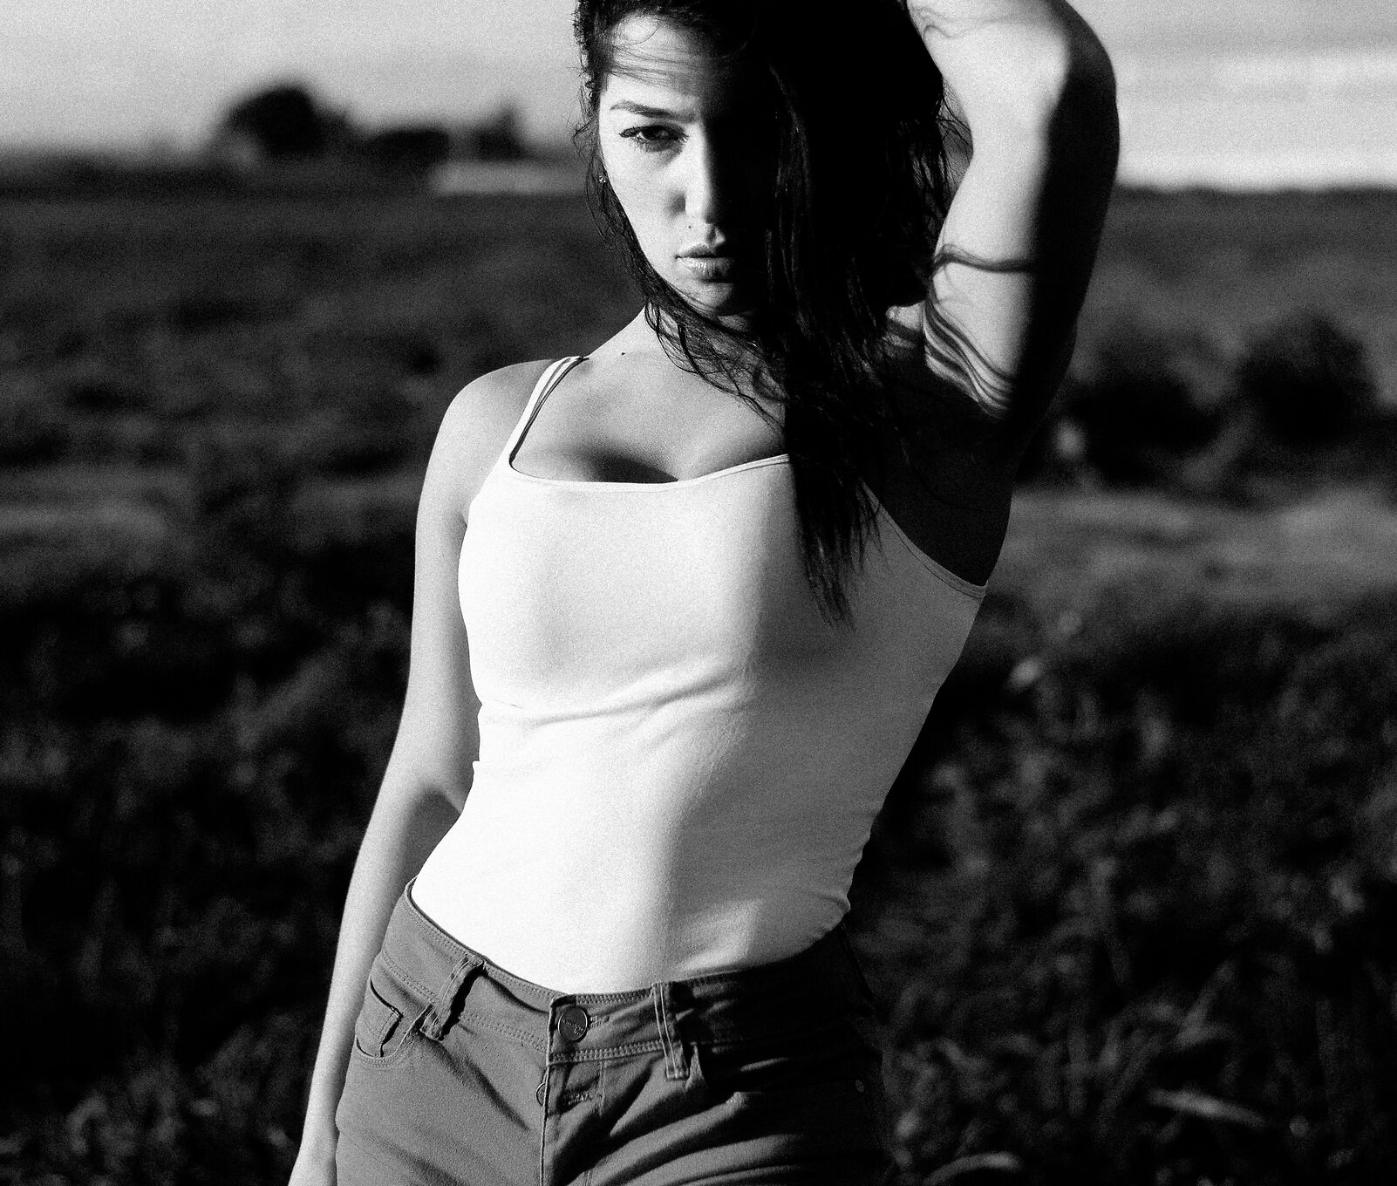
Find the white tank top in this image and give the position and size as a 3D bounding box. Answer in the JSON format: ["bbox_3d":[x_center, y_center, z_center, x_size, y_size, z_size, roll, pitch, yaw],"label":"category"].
[{"bbox_3d":[0.004,0.046,1.925,0.350,0.420,0.240,11,11,17],"label":"white tank top"}]

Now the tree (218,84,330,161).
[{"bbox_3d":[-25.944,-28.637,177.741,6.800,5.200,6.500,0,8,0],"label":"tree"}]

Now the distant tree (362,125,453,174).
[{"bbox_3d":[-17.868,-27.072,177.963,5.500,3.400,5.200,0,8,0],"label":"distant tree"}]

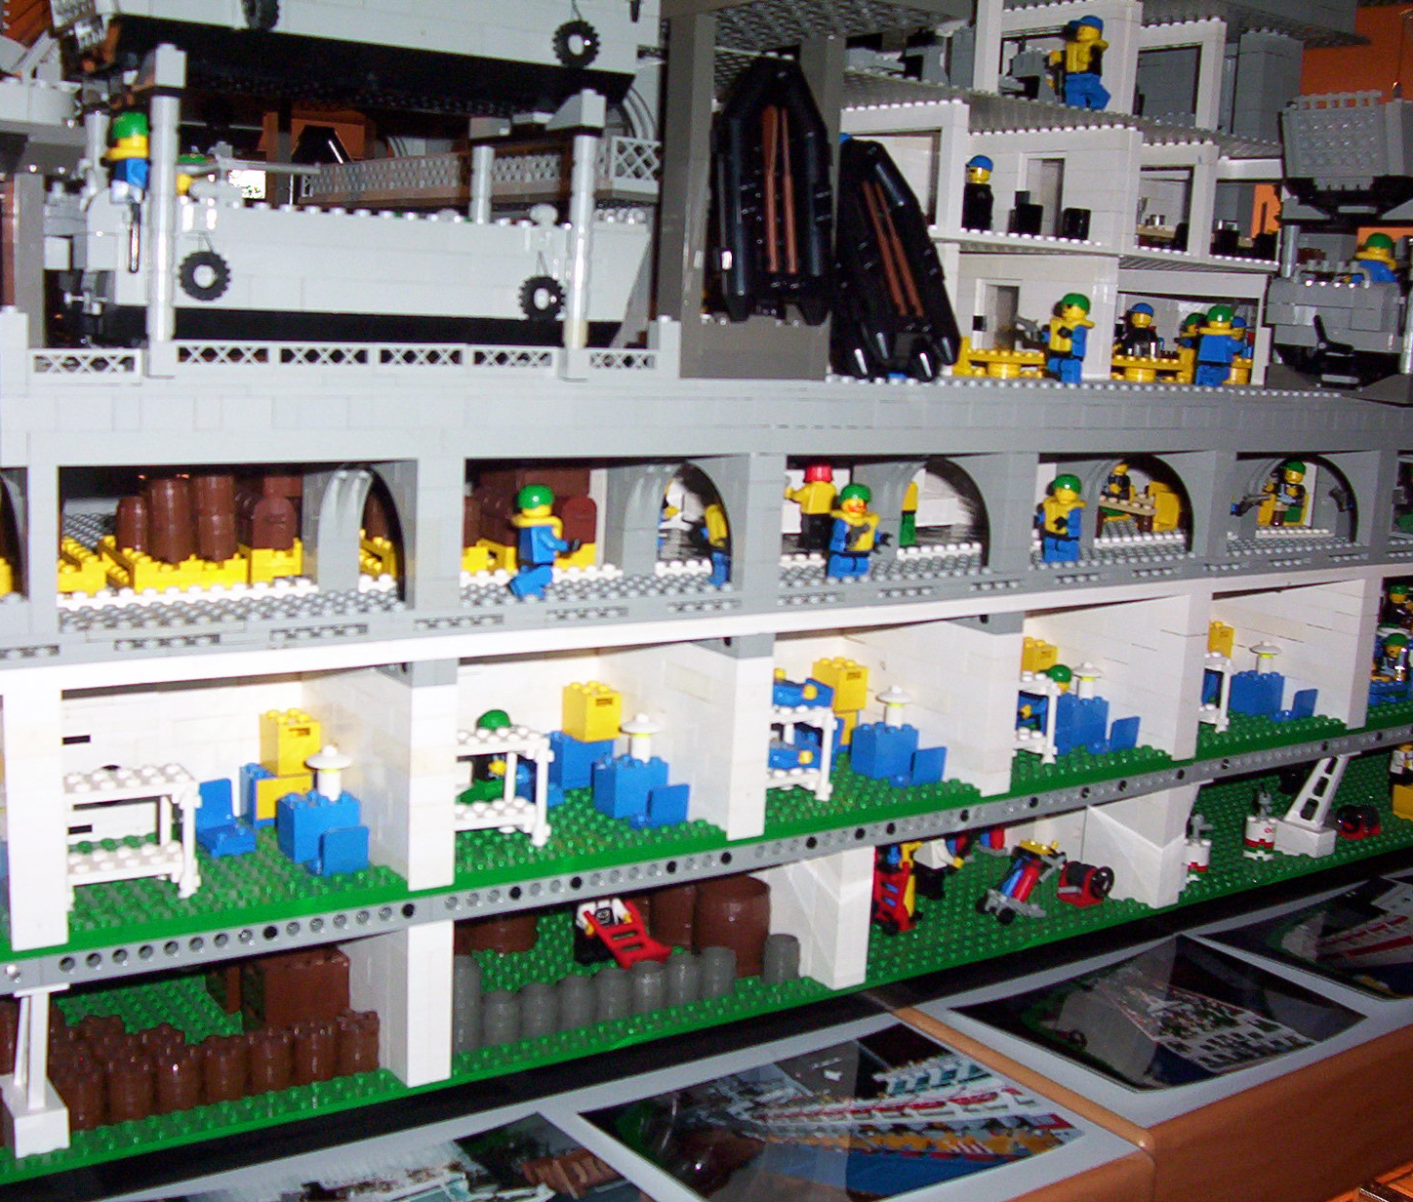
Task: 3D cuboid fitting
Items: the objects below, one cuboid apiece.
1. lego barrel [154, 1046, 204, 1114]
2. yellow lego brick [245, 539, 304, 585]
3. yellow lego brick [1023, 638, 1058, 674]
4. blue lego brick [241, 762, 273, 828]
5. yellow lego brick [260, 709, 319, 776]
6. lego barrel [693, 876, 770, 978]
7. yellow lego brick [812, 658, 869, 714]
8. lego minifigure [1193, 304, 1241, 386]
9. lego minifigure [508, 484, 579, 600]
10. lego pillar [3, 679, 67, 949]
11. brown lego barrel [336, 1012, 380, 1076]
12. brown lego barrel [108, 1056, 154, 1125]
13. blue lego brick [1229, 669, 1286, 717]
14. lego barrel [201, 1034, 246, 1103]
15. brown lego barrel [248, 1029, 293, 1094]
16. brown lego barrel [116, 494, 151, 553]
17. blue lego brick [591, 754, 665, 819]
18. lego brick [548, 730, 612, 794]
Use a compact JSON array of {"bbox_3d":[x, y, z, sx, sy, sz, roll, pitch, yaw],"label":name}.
[{"bbox_3d":[-0.163,0.148,0.612,0.016,0.018,0.016,-4,12,-38],"label":"lego barrel"},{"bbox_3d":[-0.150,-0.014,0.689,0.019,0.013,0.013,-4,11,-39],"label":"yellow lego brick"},{"bbox_3d":[0.157,0.029,0.949,0.016,0.021,0.016,-4,13,-35],"label":"yellow lego brick"},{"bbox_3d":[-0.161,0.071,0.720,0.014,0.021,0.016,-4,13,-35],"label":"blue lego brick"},{"bbox_3d":[-0.145,0.049,0.691,0.016,0.021,0.016,-4,11,-39],"label":"yellow lego brick"},{"bbox_3d":[0.011,0.131,0.794,0.030,0.034,0.030,2,9,0],"label":"lego barrel"},{"bbox_3d":[0.056,0.035,0.834,0.016,0.021,0.016,-4,11,-39],"label":"yellow lego brick"},{"bbox_3d":[0.225,-0.111,0.872,0.014,0.040,0.022,-6,12,-44],"label":"lego minifigure"},{"bbox_3d":[-0.056,-0.021,0.665,0.024,0.040,0.021,-4,11,-36],"label":"lego minifigure"},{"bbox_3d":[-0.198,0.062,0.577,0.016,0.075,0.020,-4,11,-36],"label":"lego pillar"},{"bbox_3d":[-0.116,0.146,0.657,0.015,0.018,0.015,3,8,0],"label":"brown lego barrel"},{"bbox_3d":[-0.177,0.150,0.607,0.015,0.017,0.015,-4,11,-37],"label":"brown lego barrel"},{"bbox_3d":[0.268,0.044,0.964,0.024,0.021,0.016,-4,11,-39],"label":"blue lego brick"},{"bbox_3d":[-0.154,0.148,0.628,0.015,0.018,0.015,-4,11,-39],"label":"lego barrel"},{"bbox_3d":[-0.148,0.155,0.670,0.016,0.017,0.016,3,10,-1],"label":"brown lego barrel"},{"bbox_3d":[-0.195,-0.026,0.680,0.016,0.018,0.016,-4,12,-38],"label":"brown lego barrel"},{"bbox_3d":[-0.029,0.070,0.747,0.024,0.021,0.016,-4,11,-36],"label":"blue lego brick"},{"bbox_3d":[-0.050,0.061,0.766,0.024,0.020,0.016,-4,11,-37],"label":"lego brick"}]

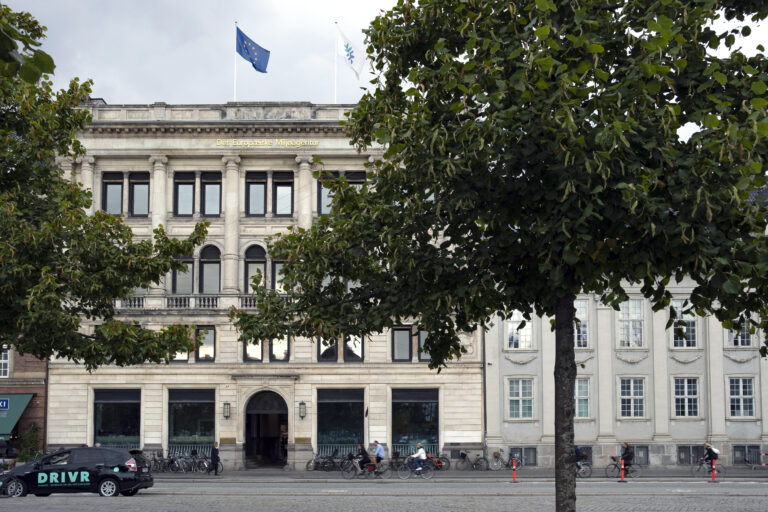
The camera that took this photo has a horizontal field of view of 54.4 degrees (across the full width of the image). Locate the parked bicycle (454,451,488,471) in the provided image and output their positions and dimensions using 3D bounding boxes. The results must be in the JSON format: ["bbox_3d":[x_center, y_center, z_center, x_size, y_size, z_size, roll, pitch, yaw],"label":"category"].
[{"bbox_3d":[4.884,11.285,41.200,1.780,1.100,0.580,0,-10,0],"label":"parked bicycle"}]

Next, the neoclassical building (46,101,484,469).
[{"bbox_3d":[-6.747,1.936,50.243,25.000,21.500,14.000,0,-3,0],"label":"neoclassical building"}]

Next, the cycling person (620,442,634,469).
[{"bbox_3d":[12.491,10.327,38.300,0.750,1.450,0.500,-1,-11,3],"label":"cycling person"}]

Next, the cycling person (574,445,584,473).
[{"bbox_3d":[9.771,10.124,37.700,0.850,1.550,0.500,0,-3,0],"label":"cycling person"}]

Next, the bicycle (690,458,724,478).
[{"bbox_3d":[16.386,10.715,37.700,1.750,1.050,0.580,0,-3,0],"label":"bicycle"}]

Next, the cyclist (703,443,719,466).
[{"bbox_3d":[16.462,10.150,37.700,0.880,1.420,0.500,0,-3,0],"label":"cyclist"}]

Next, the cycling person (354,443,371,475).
[{"bbox_3d":[-1.088,10.403,38.300,0.820,1.560,0.500,0,-10,0],"label":"cycling person"}]

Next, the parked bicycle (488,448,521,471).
[{"bbox_3d":[6.677,11.257,41.200,1.760,1.120,0.580,0,-10,0],"label":"parked bicycle"}]

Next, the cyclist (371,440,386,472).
[{"bbox_3d":[-0.288,10.160,37.700,0.820,1.630,0.500,0,-3,0],"label":"cyclist"}]

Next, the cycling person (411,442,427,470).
[{"bbox_3d":[1.742,10.124,37.700,0.820,1.440,0.500,0,-3,0],"label":"cycling person"}]

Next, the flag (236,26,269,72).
[{"bbox_3d":[-8.014,-12.585,45.500,1.950,2.800,0.550,0,-3,0],"label":"flag"}]

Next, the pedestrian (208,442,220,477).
[{"bbox_3d":[-8.968,10.740,39.500,0.550,1.750,0.520,-2,-11,11],"label":"pedestrian"}]

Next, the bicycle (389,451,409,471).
[{"bbox_3d":[0.851,11.230,41.000,1.600,1.080,0.580,-2,-11,11],"label":"bicycle"}]

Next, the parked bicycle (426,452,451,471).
[{"bbox_3d":[2.925,11.340,41.200,1.650,1.050,0.580,-3,-11,16],"label":"parked bicycle"}]

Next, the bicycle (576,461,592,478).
[{"bbox_3d":[9.645,10.715,37.700,1.760,1.050,0.580,0,-3,0],"label":"bicycle"}]

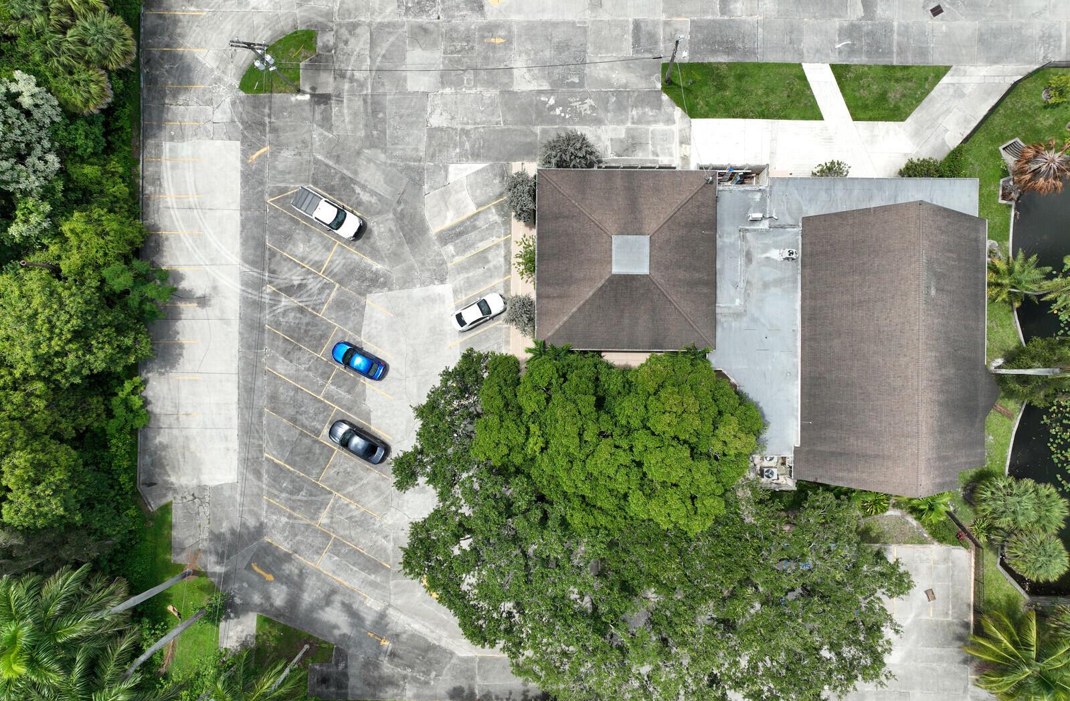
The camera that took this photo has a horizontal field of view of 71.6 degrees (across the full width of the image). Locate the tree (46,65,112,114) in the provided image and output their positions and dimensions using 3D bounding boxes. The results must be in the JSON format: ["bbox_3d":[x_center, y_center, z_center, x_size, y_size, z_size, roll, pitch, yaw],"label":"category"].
[{"bbox_3d":[-34.620,-19.833,58.000,4.900,5.600,4.100,0,90,0],"label":"tree"}]

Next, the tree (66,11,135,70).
[{"bbox_3d":[-32.709,-23.368,57.750,5.100,6.100,4.500,0,90,0],"label":"tree"}]

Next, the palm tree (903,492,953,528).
[{"bbox_3d":[31.060,12.497,59.300,3.850,3.000,3.100,0,90,0],"label":"palm tree"}]

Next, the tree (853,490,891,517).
[{"bbox_3d":[27.064,12.207,59.800,3.100,2.100,2.500,0,90,0],"label":"tree"}]

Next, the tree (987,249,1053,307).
[{"bbox_3d":[37.497,-5.565,58.600,5.100,4.500,4.600,0,90,0],"label":"tree"}]

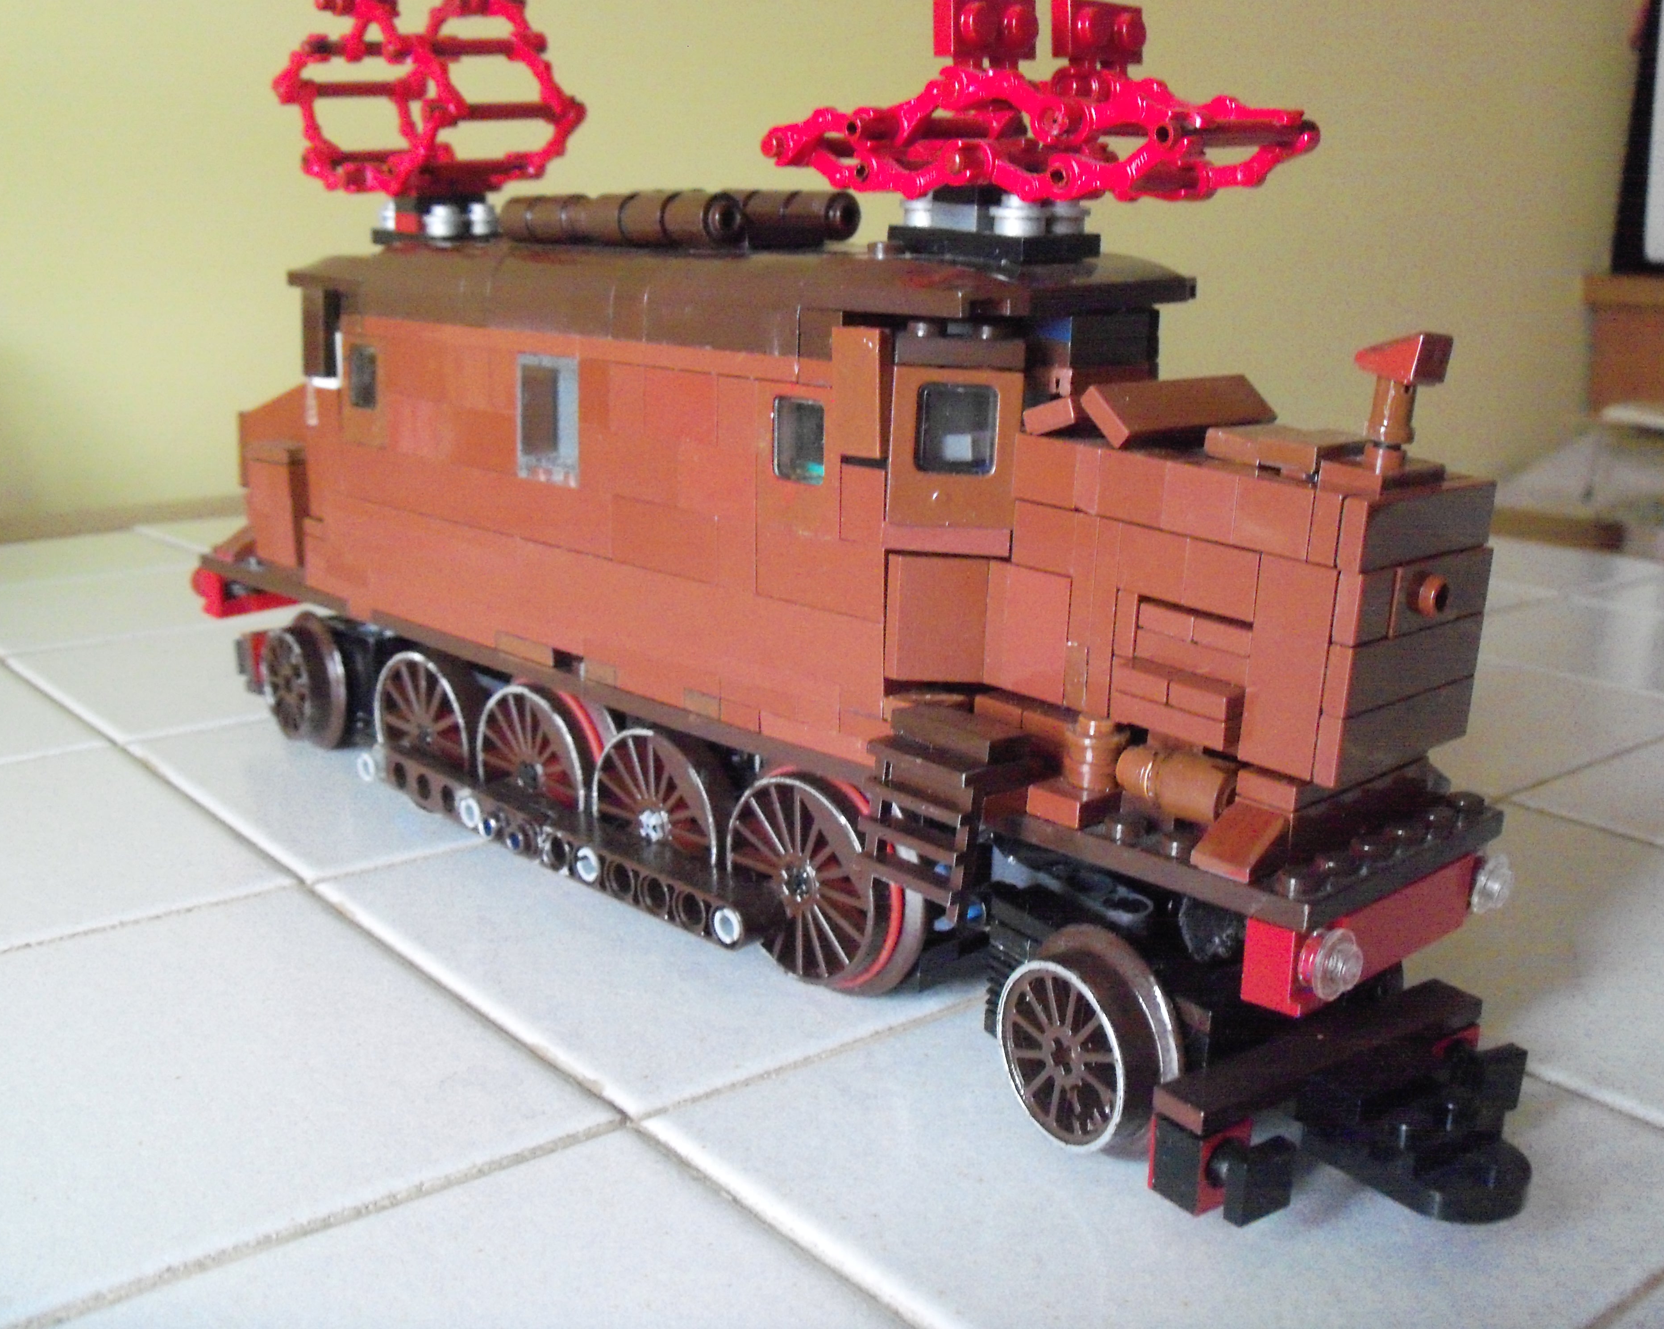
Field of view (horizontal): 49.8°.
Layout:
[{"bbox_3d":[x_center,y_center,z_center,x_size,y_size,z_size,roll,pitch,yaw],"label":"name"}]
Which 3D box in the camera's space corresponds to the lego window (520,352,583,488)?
[{"bbox_3d":[-0.040,-0.038,0.276,0.008,0.019,0.016,-11,19,-44],"label":"lego window"}]

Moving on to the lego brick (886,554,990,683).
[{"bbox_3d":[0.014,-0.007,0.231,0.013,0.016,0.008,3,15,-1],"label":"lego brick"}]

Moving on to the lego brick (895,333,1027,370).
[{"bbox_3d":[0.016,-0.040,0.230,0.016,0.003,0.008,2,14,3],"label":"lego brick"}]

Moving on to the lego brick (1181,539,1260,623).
[{"bbox_3d":[0.047,-0.010,0.205,0.008,0.008,0.010,-13,20,-43],"label":"lego brick"}]

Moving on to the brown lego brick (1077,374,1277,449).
[{"bbox_3d":[0.044,-0.032,0.226,0.032,0.003,0.008,-12,61,-46],"label":"brown lego brick"}]

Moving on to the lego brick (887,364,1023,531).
[{"bbox_3d":[0.015,-0.027,0.222,0.016,0.019,0.007,0,14,-5],"label":"lego brick"}]

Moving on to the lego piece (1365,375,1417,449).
[{"bbox_3d":[0.059,-0.026,0.188,0.006,0.008,0.006,-11,20,-44],"label":"lego piece"}]

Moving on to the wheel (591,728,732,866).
[{"bbox_3d":[-0.025,0.025,0.284,0.008,0.031,0.031,-13,20,-43],"label":"wheel"}]

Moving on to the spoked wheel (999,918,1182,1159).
[{"bbox_3d":[0.031,0.047,0.219,0.008,0.028,0.028,-8,17,-33],"label":"spoked wheel"}]

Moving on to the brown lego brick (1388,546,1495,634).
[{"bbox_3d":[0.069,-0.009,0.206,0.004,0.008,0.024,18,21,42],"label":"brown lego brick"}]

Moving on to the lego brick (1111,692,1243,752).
[{"bbox_3d":[0.041,0.006,0.211,0.016,0.003,0.008,17,20,42],"label":"lego brick"}]

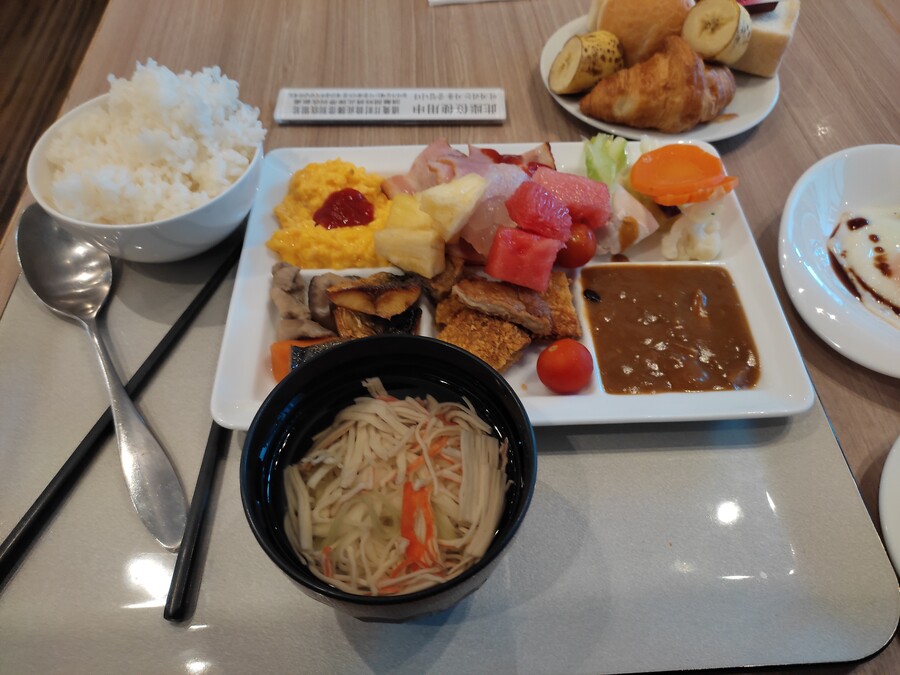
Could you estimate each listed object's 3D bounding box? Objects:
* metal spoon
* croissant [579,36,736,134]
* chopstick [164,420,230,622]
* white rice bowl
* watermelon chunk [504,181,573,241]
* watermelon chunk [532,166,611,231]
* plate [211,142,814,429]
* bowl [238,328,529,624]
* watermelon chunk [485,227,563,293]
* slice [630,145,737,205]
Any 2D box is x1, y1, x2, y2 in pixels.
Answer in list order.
[{"bbox_3d":[-0.172,0.005,0.329,0.055,0.024,0.227,-26,60,-18],"label":"metal spoon"},{"bbox_3d":[0.128,-0.155,0.418,0.096,0.050,0.062,-7,54,-5],"label":"croissant"},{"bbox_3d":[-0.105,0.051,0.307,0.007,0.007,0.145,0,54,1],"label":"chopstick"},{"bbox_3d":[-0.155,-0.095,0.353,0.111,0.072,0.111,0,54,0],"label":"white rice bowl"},{"bbox_3d":[0.045,-0.063,0.341,0.032,0.023,0.023,29,59,20],"label":"watermelon chunk"},{"bbox_3d":[0.063,-0.071,0.349,0.039,0.025,0.026,15,55,11],"label":"watermelon chunk"},{"bbox_3d":[0.027,-0.032,0.359,0.271,0.022,0.190,-1,54,-1],"label":"plate"},{"bbox_3d":[-0.021,0.060,0.263,0.102,0.068,0.102,0,54,0],"label":"bowl"},{"bbox_3d":[0.035,-0.037,0.326,0.030,0.024,0.023,15,55,11],"label":"watermelon chunk"},{"bbox_3d":[0.127,-0.088,0.369,0.056,0.017,0.044,0,54,0],"label":"slice"}]

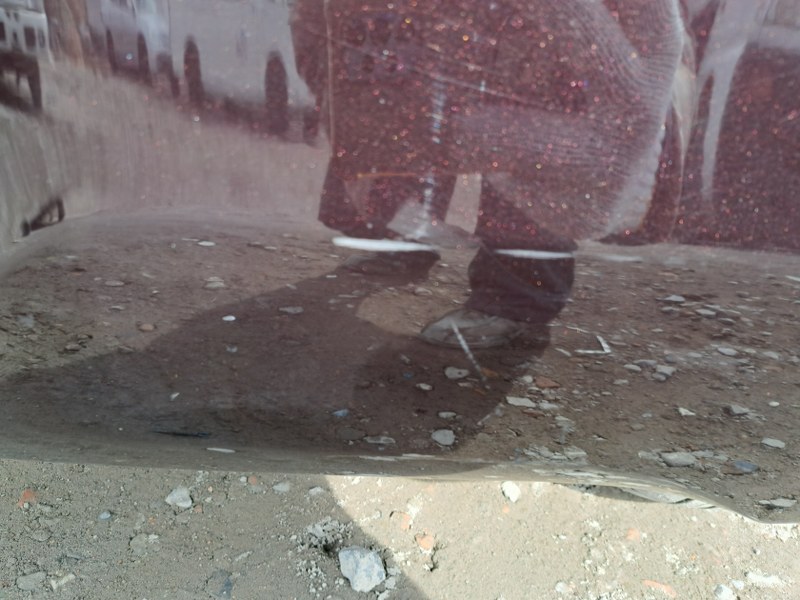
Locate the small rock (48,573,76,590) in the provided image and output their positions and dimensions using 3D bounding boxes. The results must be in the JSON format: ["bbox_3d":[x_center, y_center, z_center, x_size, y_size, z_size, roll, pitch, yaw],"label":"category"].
[{"bbox_3d":[-0.388,0.324,0.638,0.027,0.011,0.016,-14,36,-21],"label":"small rock"}]

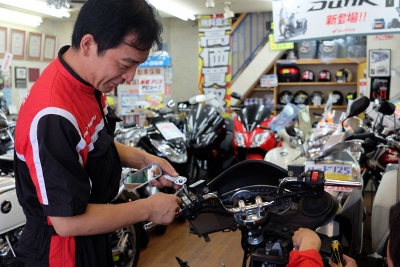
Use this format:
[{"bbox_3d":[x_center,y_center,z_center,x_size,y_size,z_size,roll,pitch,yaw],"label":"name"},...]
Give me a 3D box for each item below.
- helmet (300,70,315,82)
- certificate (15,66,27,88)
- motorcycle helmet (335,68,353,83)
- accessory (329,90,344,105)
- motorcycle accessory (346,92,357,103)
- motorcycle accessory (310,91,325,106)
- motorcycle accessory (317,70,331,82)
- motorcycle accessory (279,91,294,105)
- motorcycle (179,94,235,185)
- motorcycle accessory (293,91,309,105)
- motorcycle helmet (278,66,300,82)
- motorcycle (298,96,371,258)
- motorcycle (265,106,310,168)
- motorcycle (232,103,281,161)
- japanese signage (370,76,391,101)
[{"bbox_3d":[1.932,-1.021,8.116,0.235,0.215,0.275,2,6,25],"label":"helmet"},{"bbox_3d":[-2.908,-0.906,7.400,0.030,0.350,0.280,2,5,20],"label":"certificate"},{"bbox_3d":[2.530,-1.015,8.000,0.290,0.250,0.260,-4,6,-45],"label":"motorcycle helmet"},{"bbox_3d":[2.400,-0.617,8.001,0.250,0.260,0.300,3,6,28],"label":"accessory"},{"bbox_3d":[2.691,-0.611,8.000,0.240,0.250,0.280,3,5,32],"label":"motorcycle accessory"},{"bbox_3d":[2.086,-0.617,8.079,0.250,0.260,0.300,1,5,14],"label":"motorcycle accessory"},{"bbox_3d":[2.209,-1.013,8.049,0.235,0.215,0.275,2,6,25],"label":"motorcycle accessory"},{"bbox_3d":[1.560,-0.632,8.206,0.250,0.260,0.300,1,5,14],"label":"motorcycle accessory"},{"bbox_3d":[0.200,0.267,5.150,0.740,1.170,2.050,1,5,17],"label":"motorcycle"},{"bbox_3d":[1.816,-0.629,8.145,0.250,0.260,0.300,1,5,14],"label":"motorcycle accessory"},{"bbox_3d":[1.585,-1.043,8.100,0.390,0.280,0.360,1,5,10],"label":"motorcycle helmet"},{"bbox_3d":[1.155,0.362,3.940,0.700,1.160,1.840,1,5,17],"label":"motorcycle"},{"bbox_3d":[0.900,0.352,4.700,0.660,1.080,1.700,1,5,13],"label":"motorcycle"},{"bbox_3d":[0.900,0.198,6.200,0.730,1.160,2.030,2,6,20],"label":"motorcycle"},{"bbox_3d":[3.109,-0.767,7.850,0.340,0.430,0.020,1,5,10],"label":"japanese signage"}]

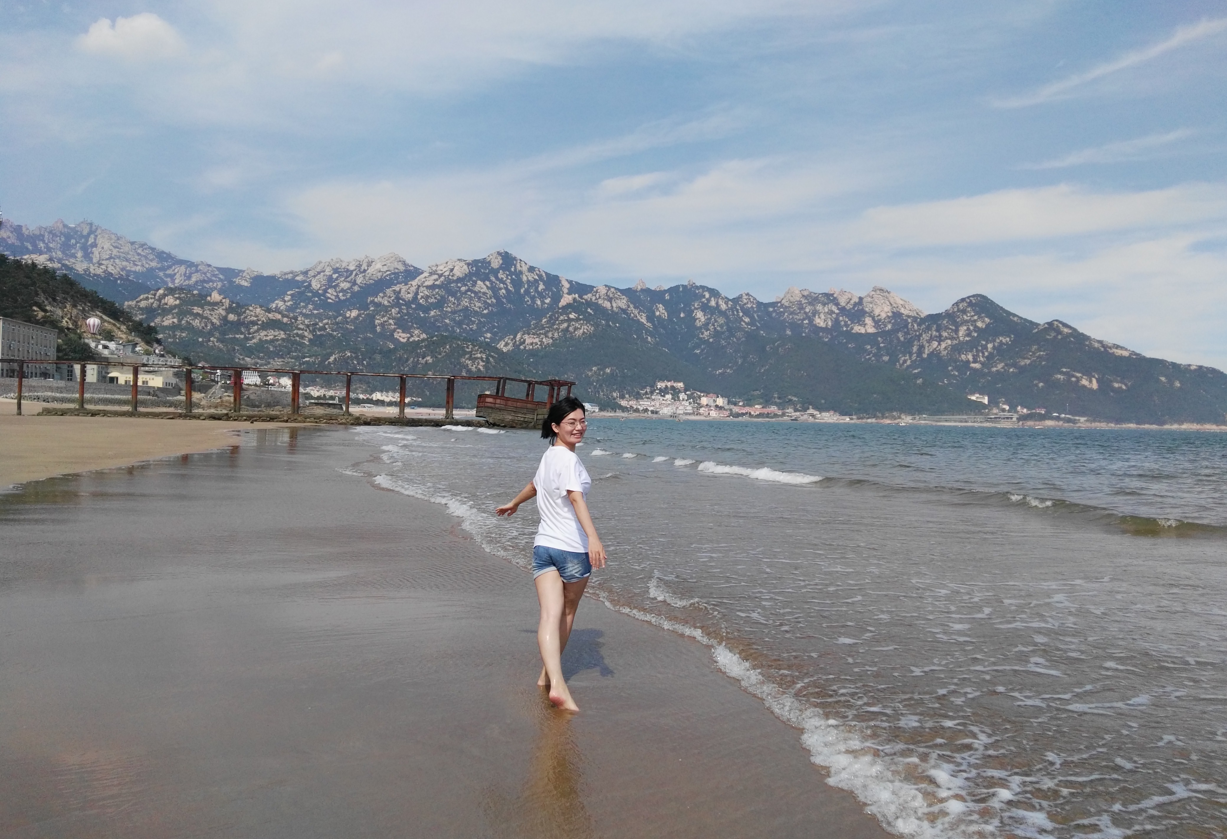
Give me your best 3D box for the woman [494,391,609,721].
[{"bbox_3d":[-0.310,0.700,5.250,0.600,1.590,0.520,1,0,30],"label":"woman"}]

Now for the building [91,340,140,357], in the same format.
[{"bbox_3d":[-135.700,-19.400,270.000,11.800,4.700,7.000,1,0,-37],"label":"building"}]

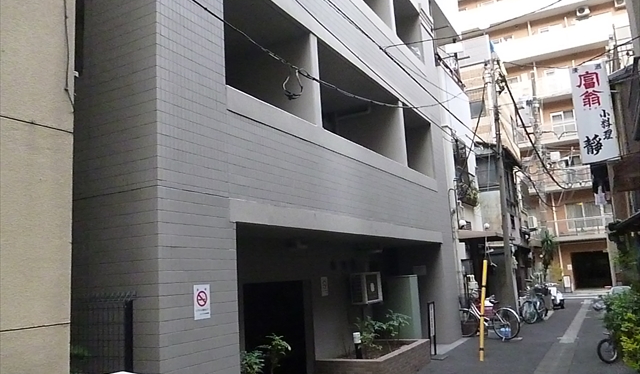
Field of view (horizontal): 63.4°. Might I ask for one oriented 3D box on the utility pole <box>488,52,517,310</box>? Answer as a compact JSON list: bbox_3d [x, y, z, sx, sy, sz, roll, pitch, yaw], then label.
[{"bbox_3d":[4.591,0.033,12.965,0.260,6.999,0.260,-9,-11,28],"label":"utility pole"}]

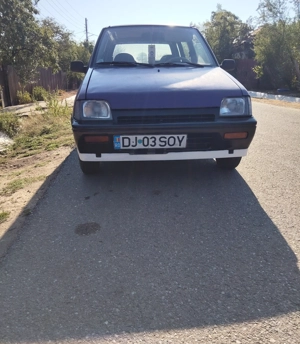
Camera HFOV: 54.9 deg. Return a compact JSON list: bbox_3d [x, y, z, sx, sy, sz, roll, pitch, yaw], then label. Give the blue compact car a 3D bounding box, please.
[{"bbox_3d":[0.005,-1.036,3.543,1.450,1.400,3.340,-2,19,-4],"label":"blue compact car"}]

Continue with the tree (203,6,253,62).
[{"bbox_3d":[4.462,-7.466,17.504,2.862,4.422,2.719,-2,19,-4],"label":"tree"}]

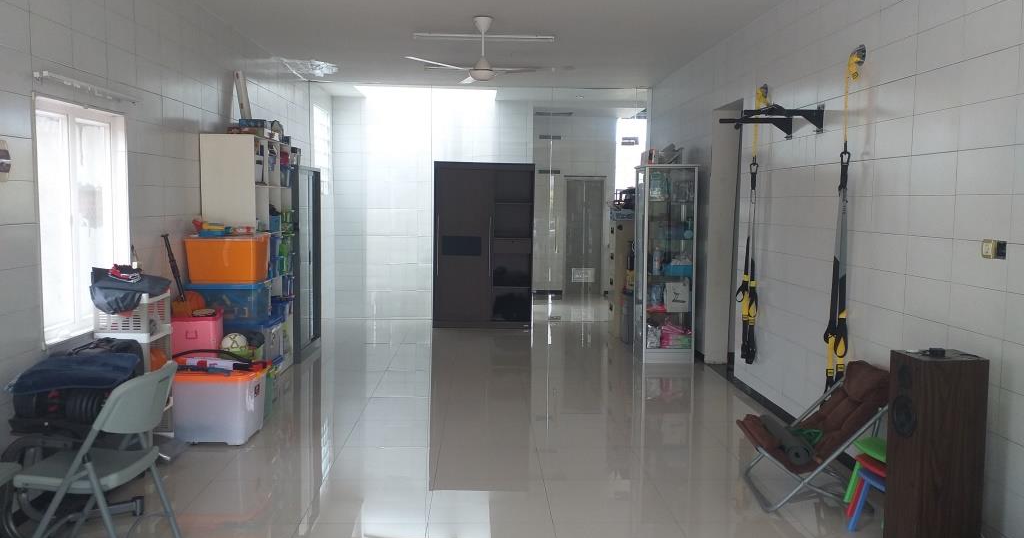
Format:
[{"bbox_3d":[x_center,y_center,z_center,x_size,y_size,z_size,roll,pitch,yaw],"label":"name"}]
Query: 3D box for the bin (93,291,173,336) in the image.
[{"bbox_3d":[-2.258,0.272,4.603,0.330,0.260,0.360,1,5,-2],"label":"bin"}]

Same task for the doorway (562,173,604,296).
[{"bbox_3d":[1.184,-0.538,12.633,0.684,1.964,0.100,1,5,-2],"label":"doorway"}]

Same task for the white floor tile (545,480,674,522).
[{"bbox_3d":[0.493,1.204,4.011,0.605,0.020,0.575,1,5,-2],"label":"white floor tile"}]

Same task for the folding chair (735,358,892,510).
[{"bbox_3d":[1.608,0.873,4.113,0.740,0.670,0.570,1,5,0],"label":"folding chair"}]

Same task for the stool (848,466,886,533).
[{"bbox_3d":[1.766,1.111,3.539,0.295,0.293,0.300,1,5,-2],"label":"stool"}]

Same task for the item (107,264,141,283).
[{"bbox_3d":[-2.203,0.024,4.370,0.181,0.094,0.140,1,5,-2],"label":"item"}]

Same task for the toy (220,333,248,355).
[{"bbox_3d":[-1.831,0.510,5.092,0.172,0.172,0.172,1,5,-2],"label":"toy"}]

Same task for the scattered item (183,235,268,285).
[{"bbox_3d":[-2.074,-0.084,5.677,0.514,0.328,0.383,1,5,-2],"label":"scattered item"}]

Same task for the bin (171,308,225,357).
[{"bbox_3d":[-2.146,0.455,5.308,0.323,0.282,0.343,-1,5,-15],"label":"bin"}]

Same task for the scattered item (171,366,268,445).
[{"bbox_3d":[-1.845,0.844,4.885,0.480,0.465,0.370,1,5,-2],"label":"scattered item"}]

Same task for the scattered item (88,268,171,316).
[{"bbox_3d":[-2.228,0.122,4.479,0.280,0.245,0.420,1,5,-2],"label":"scattered item"}]

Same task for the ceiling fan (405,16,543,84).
[{"bbox_3d":[-0.262,-1.809,6.332,1.210,0.524,1.180,1,5,-2],"label":"ceiling fan"}]

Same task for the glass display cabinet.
[{"bbox_3d":[1.510,-0.045,7.541,0.504,1.896,0.403,1,5,-2],"label":"glass display cabinet"}]

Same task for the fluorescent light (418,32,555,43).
[{"bbox_3d":[-0.257,-2.096,7.013,1.270,0.060,0.045,1,5,-2],"label":"fluorescent light"}]

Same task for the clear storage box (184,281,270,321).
[{"bbox_3d":[-2.010,0.210,5.490,0.510,0.247,0.360,1,5,-2],"label":"clear storage box"}]

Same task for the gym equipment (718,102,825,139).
[{"bbox_3d":[1.734,-0.992,5.194,0.510,0.200,1.080,1,5,-2],"label":"gym equipment"}]

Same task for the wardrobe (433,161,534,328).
[{"bbox_3d":[-0.350,-0.293,9.480,1.192,1.977,0.570,1,5,-2],"label":"wardrobe"}]

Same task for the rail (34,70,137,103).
[{"bbox_3d":[-2.329,-1.012,4.298,0.081,0.050,1.089,1,5,-2],"label":"rail"}]

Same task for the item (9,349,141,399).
[{"bbox_3d":[-2.034,0.496,3.614,0.544,0.141,0.403,1,5,-2],"label":"item"}]

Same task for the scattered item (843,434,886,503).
[{"bbox_3d":[1.764,0.971,3.606,0.310,0.280,0.310,1,5,-2],"label":"scattered item"}]

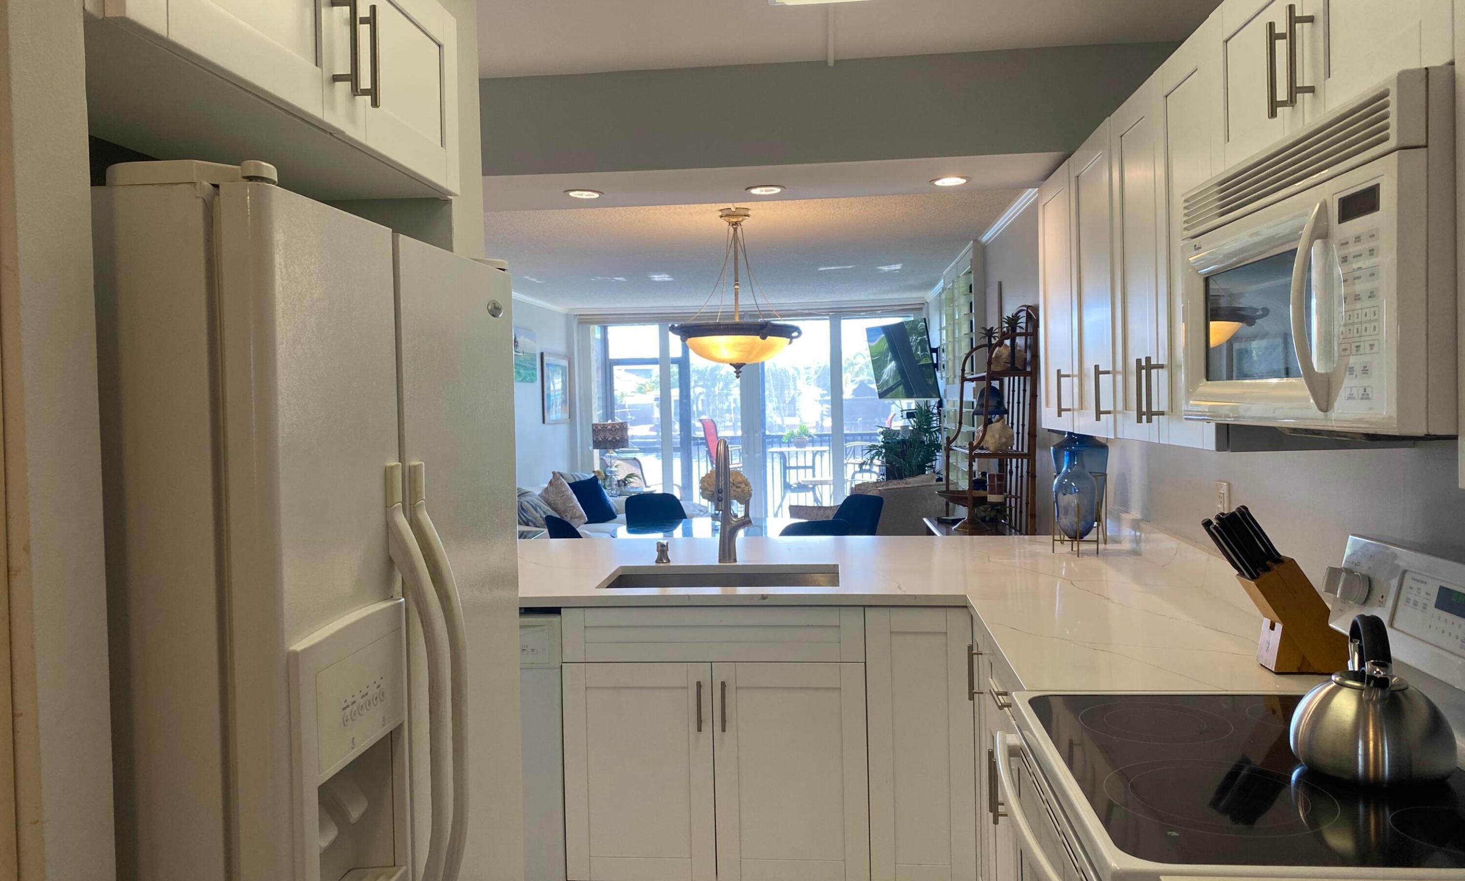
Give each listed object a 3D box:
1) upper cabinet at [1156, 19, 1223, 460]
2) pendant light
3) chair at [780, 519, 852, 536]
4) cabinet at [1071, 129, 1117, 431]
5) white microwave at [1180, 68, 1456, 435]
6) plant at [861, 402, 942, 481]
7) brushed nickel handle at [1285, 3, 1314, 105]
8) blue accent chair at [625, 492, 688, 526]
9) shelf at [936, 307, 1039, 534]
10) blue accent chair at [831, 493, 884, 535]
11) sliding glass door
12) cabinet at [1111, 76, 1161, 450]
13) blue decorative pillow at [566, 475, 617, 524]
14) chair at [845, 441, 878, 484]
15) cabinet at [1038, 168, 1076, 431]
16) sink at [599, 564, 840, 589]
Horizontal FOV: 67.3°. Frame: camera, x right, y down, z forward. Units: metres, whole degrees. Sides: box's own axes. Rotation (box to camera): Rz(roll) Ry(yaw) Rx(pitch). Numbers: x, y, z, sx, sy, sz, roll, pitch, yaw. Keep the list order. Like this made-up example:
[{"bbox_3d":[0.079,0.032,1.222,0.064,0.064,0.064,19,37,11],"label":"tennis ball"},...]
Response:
[{"bbox_3d":[1.015,-0.367,2.073,0.325,0.753,0.335,-1,2,5],"label":"upper cabinet"},{"bbox_3d":[0.037,-0.754,5.642,0.675,0.865,0.675,-1,2,5],"label":"pendant light"},{"bbox_3d":[0.297,0.794,5.249,0.500,0.870,0.580,-2,2,-28],"label":"chair"},{"bbox_3d":[1.079,-0.394,2.802,0.325,0.753,0.441,-1,2,5],"label":"cabinet"},{"bbox_3d":[0.942,-0.221,1.575,0.400,0.410,0.755,-1,2,5],"label":"white microwave"},{"bbox_3d":[1.474,0.364,9.679,0.700,1.380,0.720,-1,2,5],"label":"plant"},{"bbox_3d":[0.784,-0.531,1.519,0.038,0.138,0.012,-1,2,5],"label":"brushed nickel handle"},{"bbox_3d":[-0.360,0.760,6.543,0.500,0.870,0.580,-2,2,-25],"label":"blue accent chair"},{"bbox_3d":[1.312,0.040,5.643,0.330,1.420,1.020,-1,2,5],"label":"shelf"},{"bbox_3d":[0.551,0.754,6.179,0.580,0.870,0.500,-2,2,-28],"label":"blue accent chair"},{"bbox_3d":[0.195,-0.136,11.080,3.350,2.300,0.100,-1,2,5],"label":"sliding glass door"},{"bbox_3d":[1.044,-0.380,2.411,0.325,0.753,0.345,-1,2,5],"label":"cabinet"},{"bbox_3d":[-1.145,0.483,9.099,0.150,0.420,0.430,-24,3,22],"label":"blue decorative pillow"},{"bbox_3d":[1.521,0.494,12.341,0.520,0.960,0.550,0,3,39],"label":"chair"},{"bbox_3d":[1.117,-0.410,3.241,0.325,0.753,0.440,-1,2,5],"label":"cabinet"},{"bbox_3d":[-0.026,0.528,3.304,0.720,0.230,0.450,-1,2,5],"label":"sink"}]

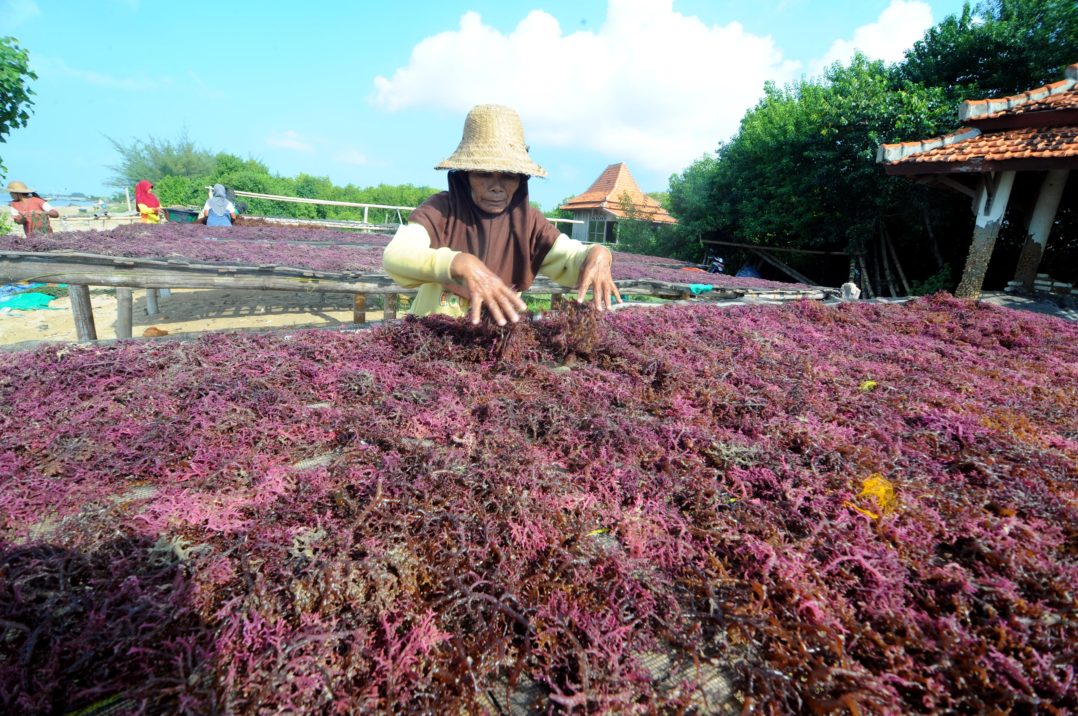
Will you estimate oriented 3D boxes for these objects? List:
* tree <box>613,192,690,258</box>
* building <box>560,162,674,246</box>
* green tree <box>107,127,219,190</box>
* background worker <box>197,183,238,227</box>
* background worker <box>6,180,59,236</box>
[{"bbox_3d":[3.676,-4.237,15.895,2.200,2.400,2.100,3,16,0],"label":"tree"},{"bbox_3d":[6.472,-12.965,39.887,6.500,6.600,8.300,-3,17,-21],"label":"building"},{"bbox_3d":[-25.291,-12.418,32.204,5.600,6.200,5.200,3,16,0],"label":"green tree"},{"bbox_3d":[-5.360,-2.120,8.108,0.480,1.540,0.360,-6,18,-30],"label":"background worker"},{"bbox_3d":[-7.419,-1.784,7.090,0.500,1.560,0.400,-3,17,-21],"label":"background worker"}]

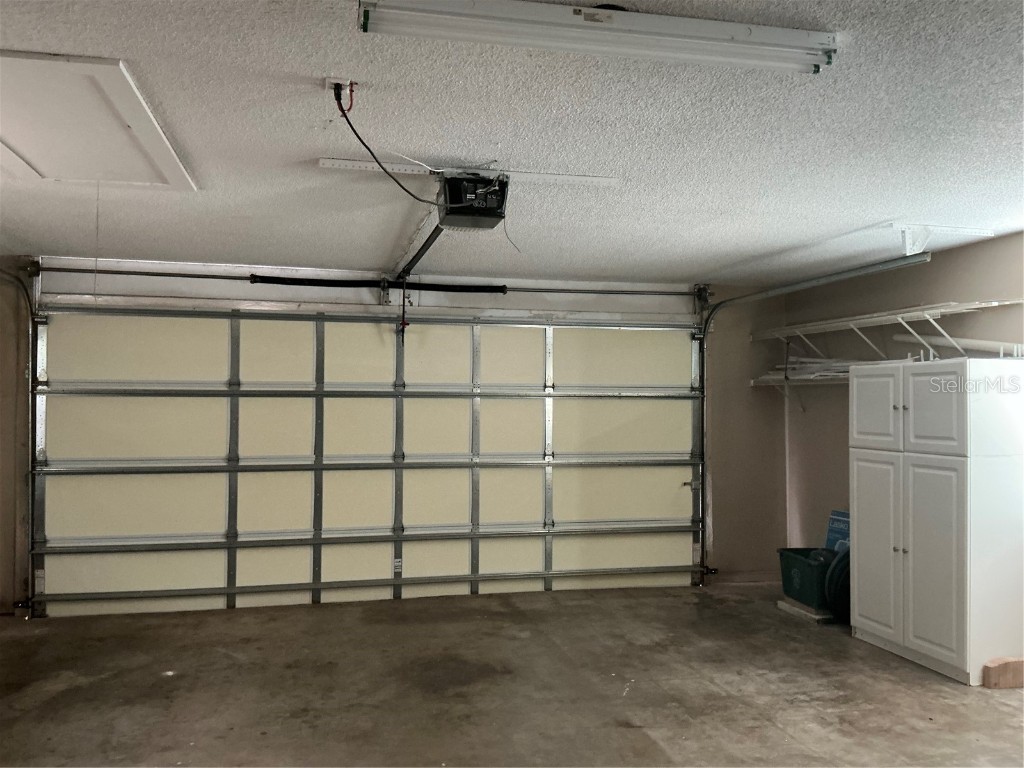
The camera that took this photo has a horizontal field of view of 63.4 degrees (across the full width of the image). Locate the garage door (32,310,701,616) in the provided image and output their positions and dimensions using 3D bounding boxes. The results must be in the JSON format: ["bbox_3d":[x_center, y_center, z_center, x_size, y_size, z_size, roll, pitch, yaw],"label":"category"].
[{"bbox_3d":[-0.870,0.552,6.140,4.880,2.130,0.110,0,-1,-12],"label":"garage door"}]

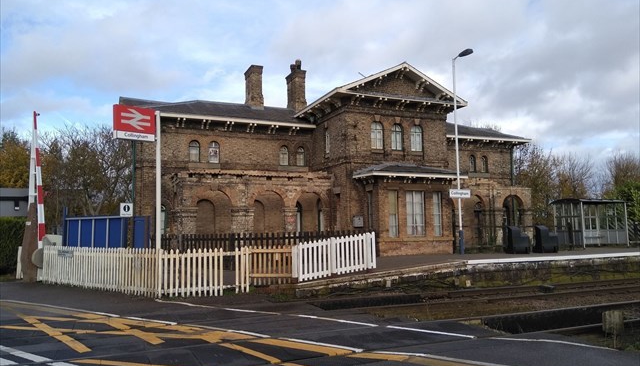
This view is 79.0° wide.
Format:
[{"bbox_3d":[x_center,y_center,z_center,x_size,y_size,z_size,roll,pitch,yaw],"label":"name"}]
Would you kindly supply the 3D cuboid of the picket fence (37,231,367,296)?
[{"bbox_3d":[-4.487,2.533,12.178,12.388,1.780,2.375,-2,-6,11],"label":"picket fence"}]

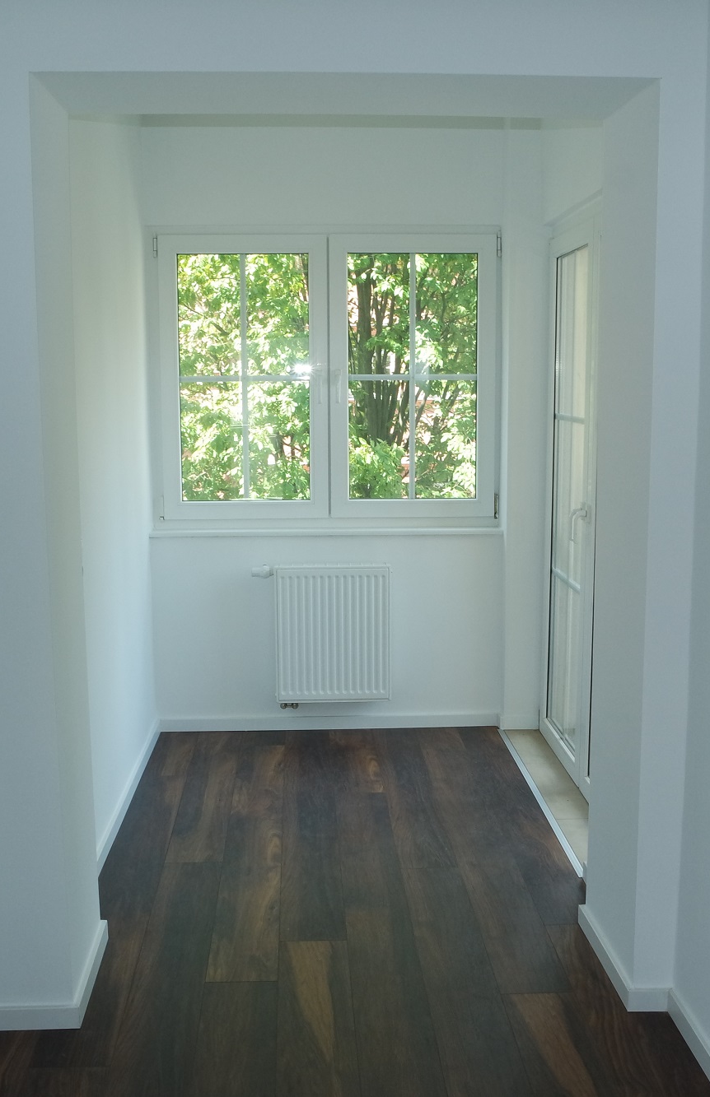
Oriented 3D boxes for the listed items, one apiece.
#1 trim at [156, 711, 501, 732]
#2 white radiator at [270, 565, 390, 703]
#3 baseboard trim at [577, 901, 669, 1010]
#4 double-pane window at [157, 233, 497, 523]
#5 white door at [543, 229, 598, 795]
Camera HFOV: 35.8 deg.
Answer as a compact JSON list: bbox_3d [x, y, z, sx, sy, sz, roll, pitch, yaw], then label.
[{"bbox_3d":[-0.111,0.792,4.980,1.528,0.060,0.018,-1,8,-3],"label":"trim"},{"bbox_3d":[-0.093,0.369,4.836,0.500,0.600,0.100,-1,8,-3],"label":"white radiator"},{"bbox_3d":[0.715,1.089,2.952,0.105,0.060,0.462,-1,8,-3],"label":"baseboard trim"},{"bbox_3d":[-0.098,-0.736,4.864,1.482,1.270,0.080,-1,8,-3],"label":"double-pane window"},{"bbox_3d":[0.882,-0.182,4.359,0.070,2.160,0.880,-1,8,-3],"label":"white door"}]

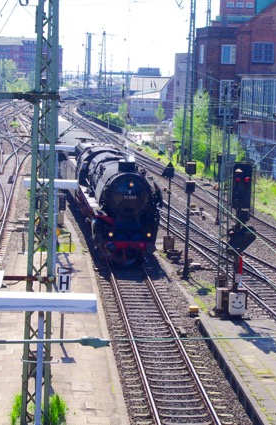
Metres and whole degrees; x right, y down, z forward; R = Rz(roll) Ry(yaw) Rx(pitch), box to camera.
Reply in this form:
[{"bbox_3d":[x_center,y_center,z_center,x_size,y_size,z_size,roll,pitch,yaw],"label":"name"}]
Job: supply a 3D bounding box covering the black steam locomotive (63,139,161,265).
[{"bbox_3d":[-1.804,-1.269,55.503,3.100,4.550,23.020,1,8,-8],"label":"black steam locomotive"}]

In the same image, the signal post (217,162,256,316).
[{"bbox_3d":[3.600,0.976,36.347,1.220,5.500,0.800,2,8,-2],"label":"signal post"}]

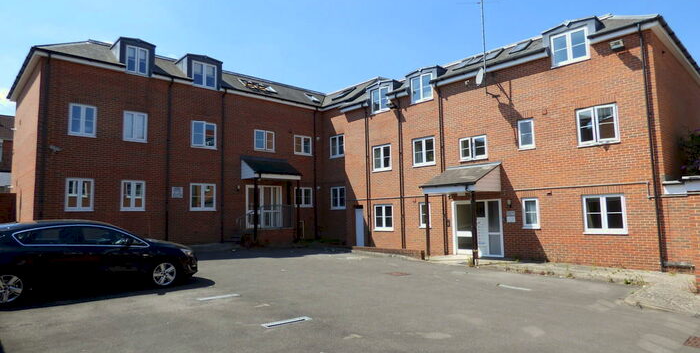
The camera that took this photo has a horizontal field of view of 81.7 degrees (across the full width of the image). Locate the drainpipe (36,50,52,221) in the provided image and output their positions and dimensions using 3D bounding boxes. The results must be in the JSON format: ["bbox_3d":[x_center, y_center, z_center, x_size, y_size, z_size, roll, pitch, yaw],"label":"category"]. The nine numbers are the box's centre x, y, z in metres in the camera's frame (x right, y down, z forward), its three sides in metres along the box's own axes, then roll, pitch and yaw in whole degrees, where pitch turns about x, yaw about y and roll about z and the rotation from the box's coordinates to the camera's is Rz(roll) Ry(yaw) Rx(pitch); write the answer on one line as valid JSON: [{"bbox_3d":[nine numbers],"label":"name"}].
[{"bbox_3d":[-10.409,-0.897,13.748,0.107,6.715,0.100,4,-8,-41],"label":"drainpipe"}]

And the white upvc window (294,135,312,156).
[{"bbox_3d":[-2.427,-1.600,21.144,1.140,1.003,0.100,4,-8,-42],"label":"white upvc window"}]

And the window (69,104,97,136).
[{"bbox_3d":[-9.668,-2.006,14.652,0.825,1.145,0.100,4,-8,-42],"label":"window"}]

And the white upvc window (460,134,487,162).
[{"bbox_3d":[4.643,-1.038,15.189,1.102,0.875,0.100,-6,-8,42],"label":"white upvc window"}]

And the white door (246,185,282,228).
[{"bbox_3d":[-4.060,1.445,19.191,1.934,2.042,0.100,4,-8,-41],"label":"white door"}]

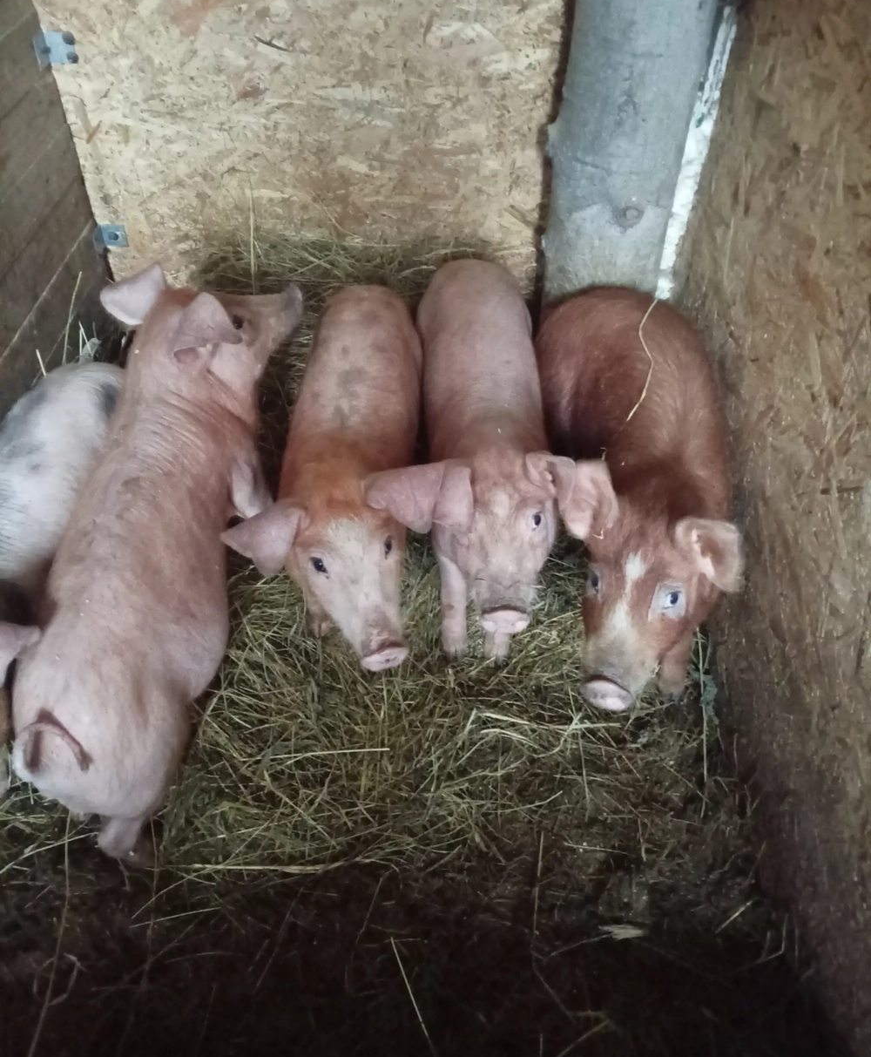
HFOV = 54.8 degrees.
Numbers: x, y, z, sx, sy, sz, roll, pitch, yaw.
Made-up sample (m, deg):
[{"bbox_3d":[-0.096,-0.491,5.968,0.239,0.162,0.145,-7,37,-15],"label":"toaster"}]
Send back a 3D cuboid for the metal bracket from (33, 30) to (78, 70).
[{"bbox_3d":[-0.774,-0.981,1.722,0.064,0.056,0.064,0,44,0],"label":"metal bracket"}]

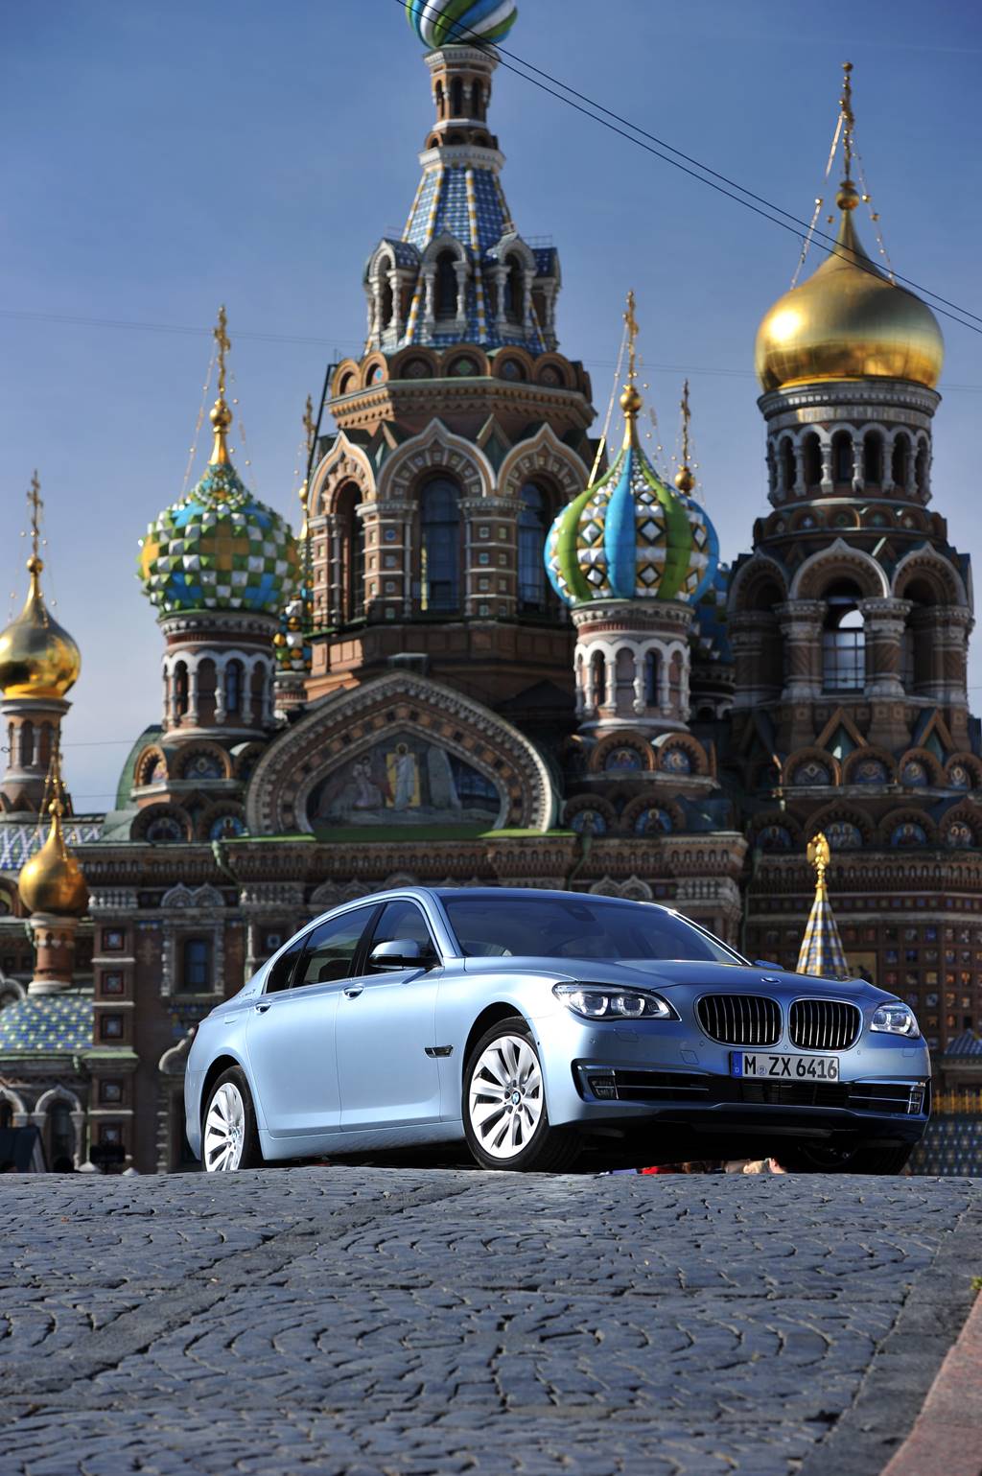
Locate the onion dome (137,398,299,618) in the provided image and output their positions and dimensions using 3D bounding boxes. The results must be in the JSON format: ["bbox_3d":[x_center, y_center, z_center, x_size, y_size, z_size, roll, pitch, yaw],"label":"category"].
[{"bbox_3d":[-12.710,-10.851,202.384,7.400,10.458,7.400,0,-8,0],"label":"onion dome"}]

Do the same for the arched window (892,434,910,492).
[{"bbox_3d":[22.394,-15.094,235.113,1.100,3.190,0.350,4,-7,-35],"label":"arched window"}]

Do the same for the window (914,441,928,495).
[{"bbox_3d":[24.115,-15.136,241.303,0.350,3.072,1.080,-3,-6,31],"label":"window"}]

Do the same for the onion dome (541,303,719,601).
[{"bbox_3d":[7.666,-15.588,234.536,9.472,17.032,9.472,-1,-6,10],"label":"onion dome"}]

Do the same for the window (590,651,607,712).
[{"bbox_3d":[5.759,-3.098,231.105,1.080,3.302,0.300,-5,-7,39],"label":"window"}]

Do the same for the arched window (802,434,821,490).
[{"bbox_3d":[15.288,-13.184,204.515,1.020,2.567,0.400,-5,-9,32],"label":"arched window"}]

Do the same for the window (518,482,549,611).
[{"bbox_3d":[2.034,-9.129,205.168,2.000,6.007,0.500,6,-10,-35],"label":"window"}]

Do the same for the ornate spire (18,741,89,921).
[{"bbox_3d":[-24.362,5.160,239.591,3.976,10.043,3.976,-1,-6,10],"label":"ornate spire"}]

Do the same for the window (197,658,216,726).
[{"bbox_3d":[-15.483,-2.515,234.437,1.120,3.728,0.300,-1,-6,10],"label":"window"}]

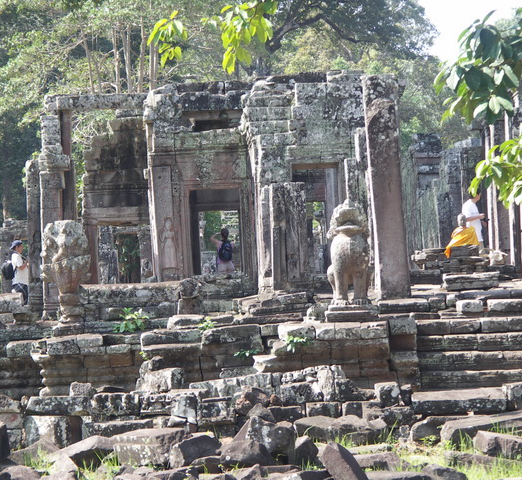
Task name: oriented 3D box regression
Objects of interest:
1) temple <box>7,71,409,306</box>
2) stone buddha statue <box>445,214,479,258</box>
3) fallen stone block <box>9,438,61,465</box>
[{"bbox_3d":[-1.007,-0.969,59.500,6.900,4.150,5.500,-2,2,7],"label":"temple"},{"bbox_3d":[3.386,-0.059,53.000,0.510,0.730,0.420,-2,2,-16],"label":"stone buddha statue"},{"bbox_3d":[-3.627,3.464,51.300,0.800,0.400,0.600,-1,2,15],"label":"fallen stone block"}]

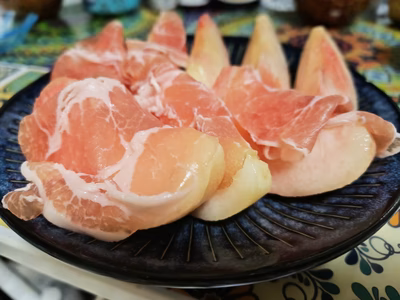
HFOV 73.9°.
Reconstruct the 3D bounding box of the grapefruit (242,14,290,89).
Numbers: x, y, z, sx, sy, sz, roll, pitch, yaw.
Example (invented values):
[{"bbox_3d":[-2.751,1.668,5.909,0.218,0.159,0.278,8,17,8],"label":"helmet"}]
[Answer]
[{"bbox_3d":[0.053,-0.073,0.214,0.039,0.073,0.036,-1,1,0],"label":"grapefruit"}]

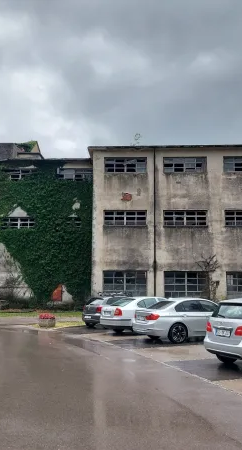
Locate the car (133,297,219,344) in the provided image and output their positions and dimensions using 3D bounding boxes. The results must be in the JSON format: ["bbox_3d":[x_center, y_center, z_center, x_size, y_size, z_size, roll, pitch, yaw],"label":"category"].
[{"bbox_3d":[2.712,3.403,15.695,4.620,1.430,1.820,4,-10,-26],"label":"car"}]

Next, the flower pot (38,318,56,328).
[{"bbox_3d":[-3.411,4.537,20.000,0.720,0.450,0.720,0,-8,0],"label":"flower pot"}]

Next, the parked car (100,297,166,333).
[{"bbox_3d":[1.405,3.778,18.196,4.570,1.460,1.780,6,-11,-34],"label":"parked car"}]

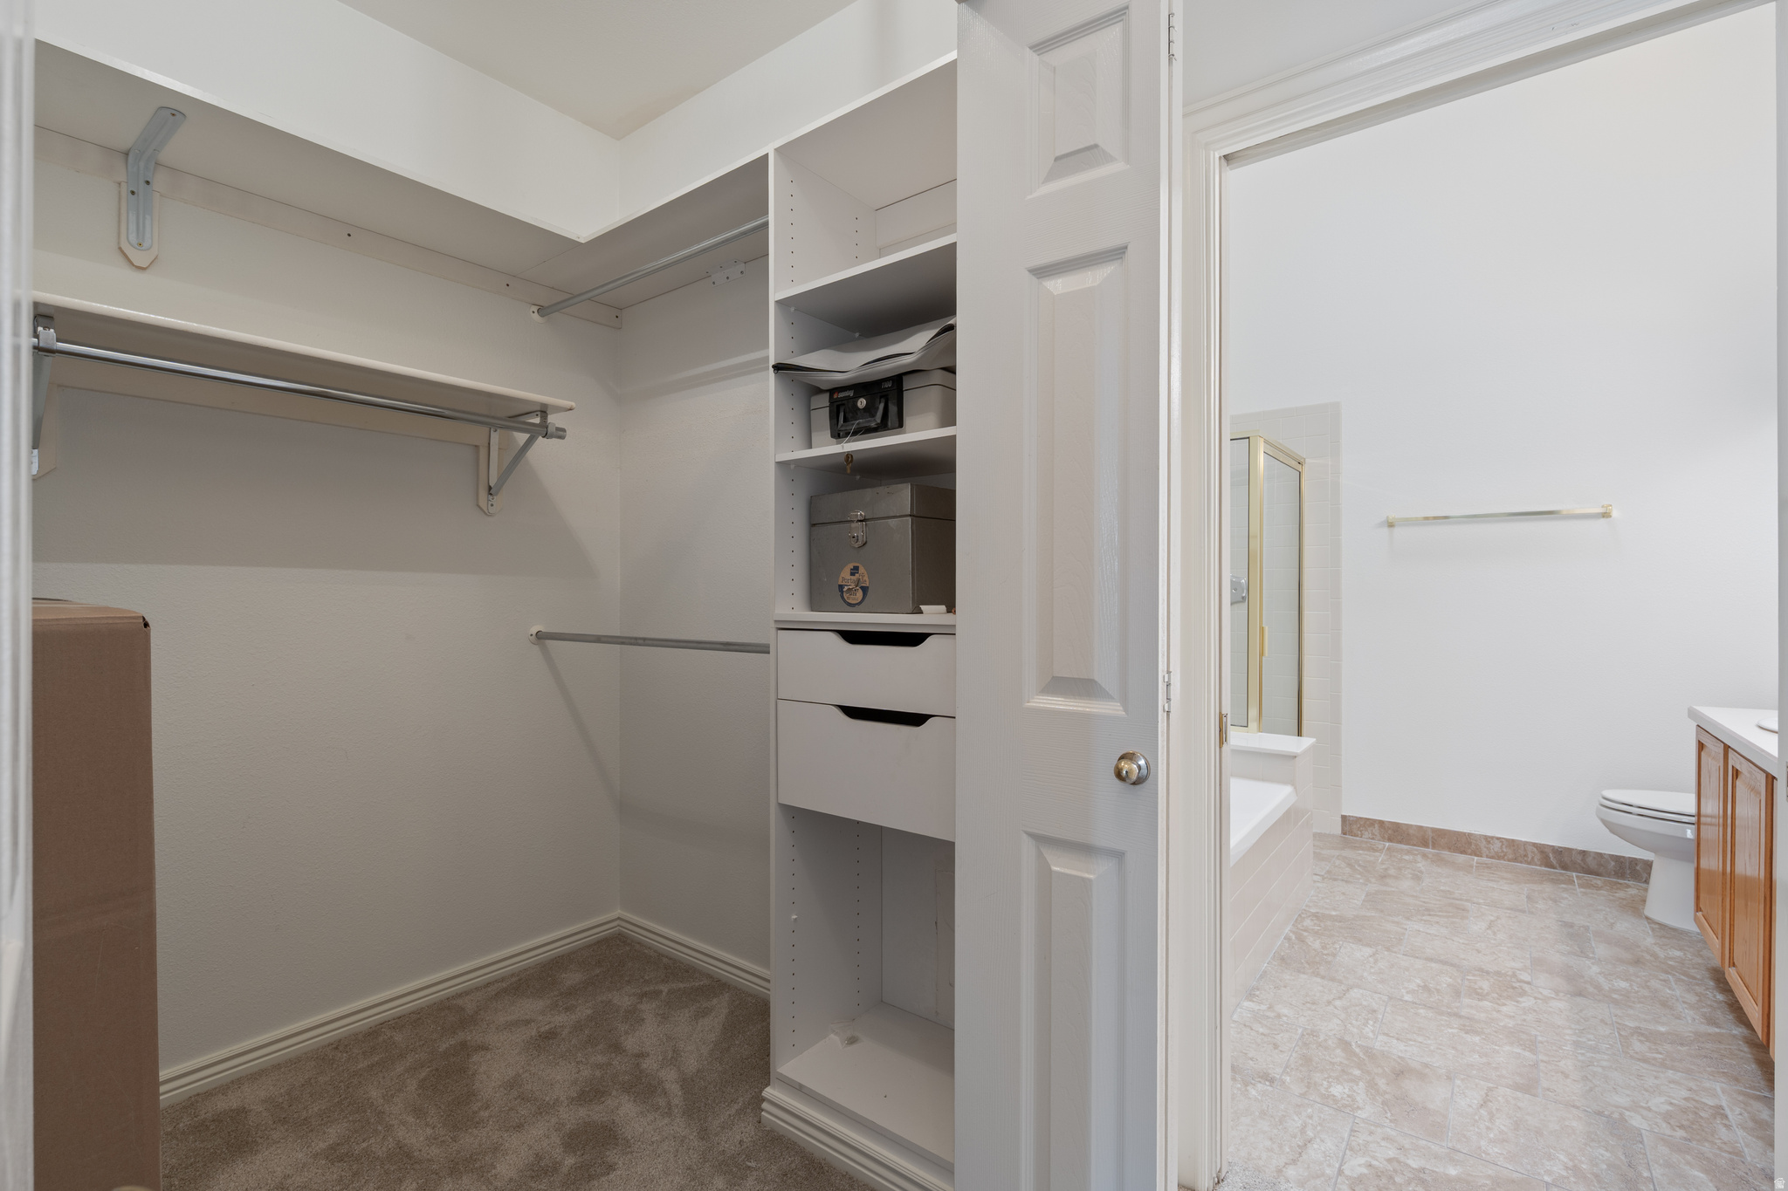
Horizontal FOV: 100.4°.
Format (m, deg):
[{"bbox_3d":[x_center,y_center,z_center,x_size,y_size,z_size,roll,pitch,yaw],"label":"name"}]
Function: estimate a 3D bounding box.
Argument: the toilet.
[{"bbox_3d":[2.894,0.787,2.545,0.720,0.740,0.450,0,0,36],"label":"toilet"}]

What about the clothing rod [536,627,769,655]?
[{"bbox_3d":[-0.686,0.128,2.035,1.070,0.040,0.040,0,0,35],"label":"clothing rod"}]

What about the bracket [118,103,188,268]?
[{"bbox_3d":[-1.571,-0.850,1.579,0.280,0.245,0.058,0,0,37],"label":"bracket"}]

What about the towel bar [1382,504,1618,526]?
[{"bbox_3d":[2.608,-0.339,3.249,0.760,0.052,0.075,0,0,36],"label":"towel bar"}]

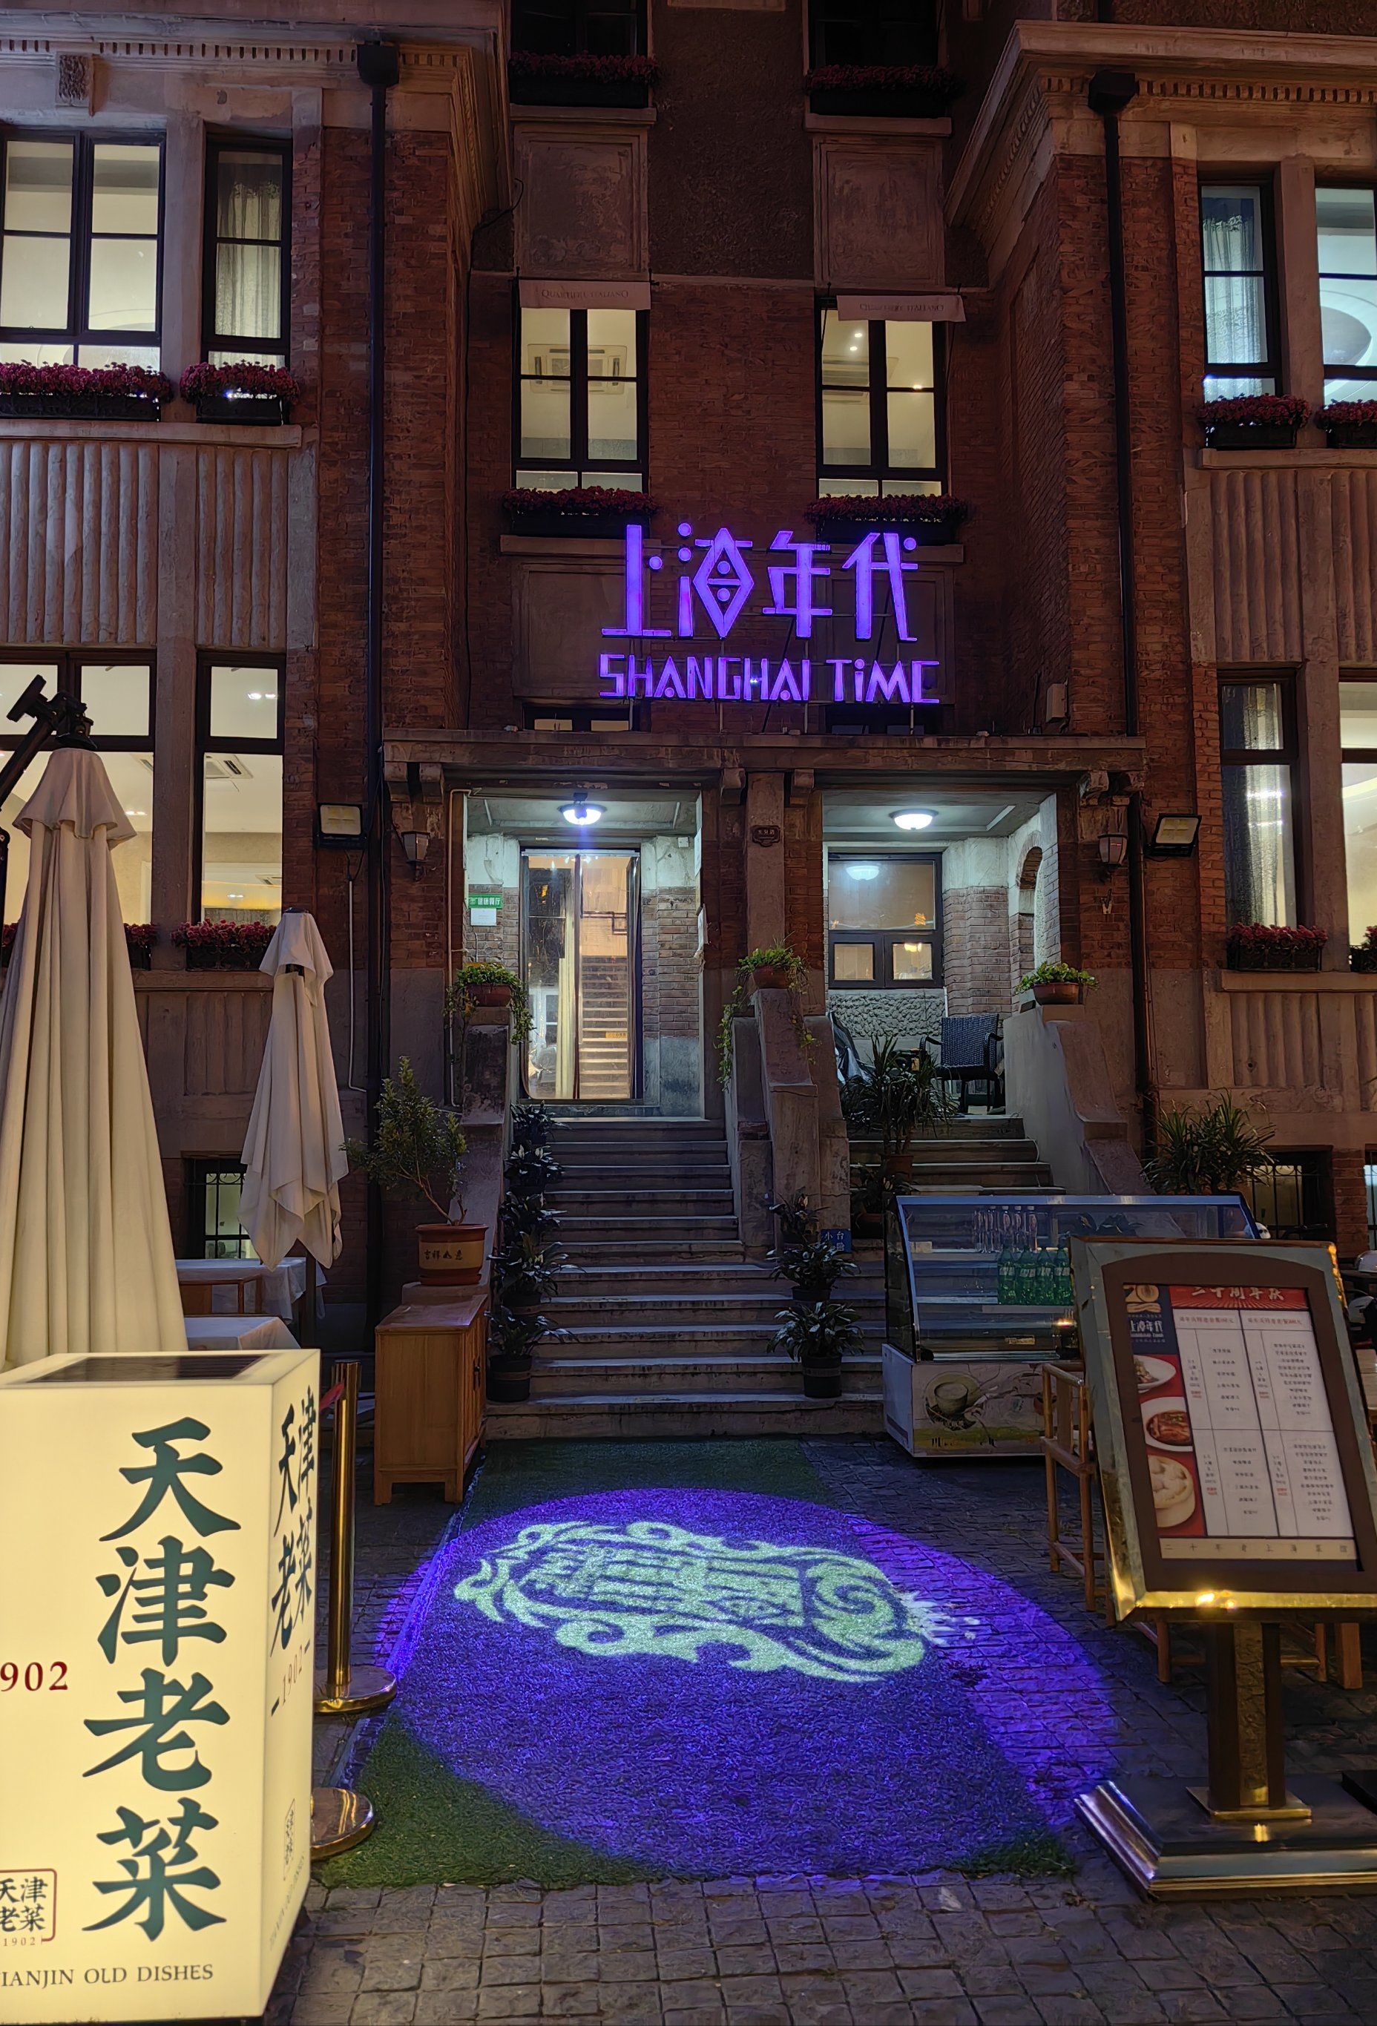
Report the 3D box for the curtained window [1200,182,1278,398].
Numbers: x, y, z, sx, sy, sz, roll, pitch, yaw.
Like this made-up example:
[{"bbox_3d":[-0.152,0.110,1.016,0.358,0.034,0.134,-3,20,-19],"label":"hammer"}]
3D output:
[{"bbox_3d":[4.289,-5.571,12.368,0.593,1.866,0.150,-1,-4,1],"label":"curtained window"}]

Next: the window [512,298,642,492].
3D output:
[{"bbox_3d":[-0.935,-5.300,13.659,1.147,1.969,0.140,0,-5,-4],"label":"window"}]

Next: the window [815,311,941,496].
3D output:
[{"bbox_3d":[1.676,-5.306,13.874,1.117,1.871,0.150,0,-4,-4],"label":"window"}]

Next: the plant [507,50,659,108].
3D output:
[{"bbox_3d":[-0.920,-8.010,13.745,1.290,0.480,0.320,0,-4,-4],"label":"plant"}]

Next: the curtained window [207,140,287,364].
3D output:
[{"bbox_3d":[-3.222,-5.476,11.533,0.624,1.951,0.140,0,-5,-4],"label":"curtained window"}]

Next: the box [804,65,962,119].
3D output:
[{"bbox_3d":[1.688,-7.995,13.884,1.364,0.464,0.320,0,-5,-4],"label":"box"}]

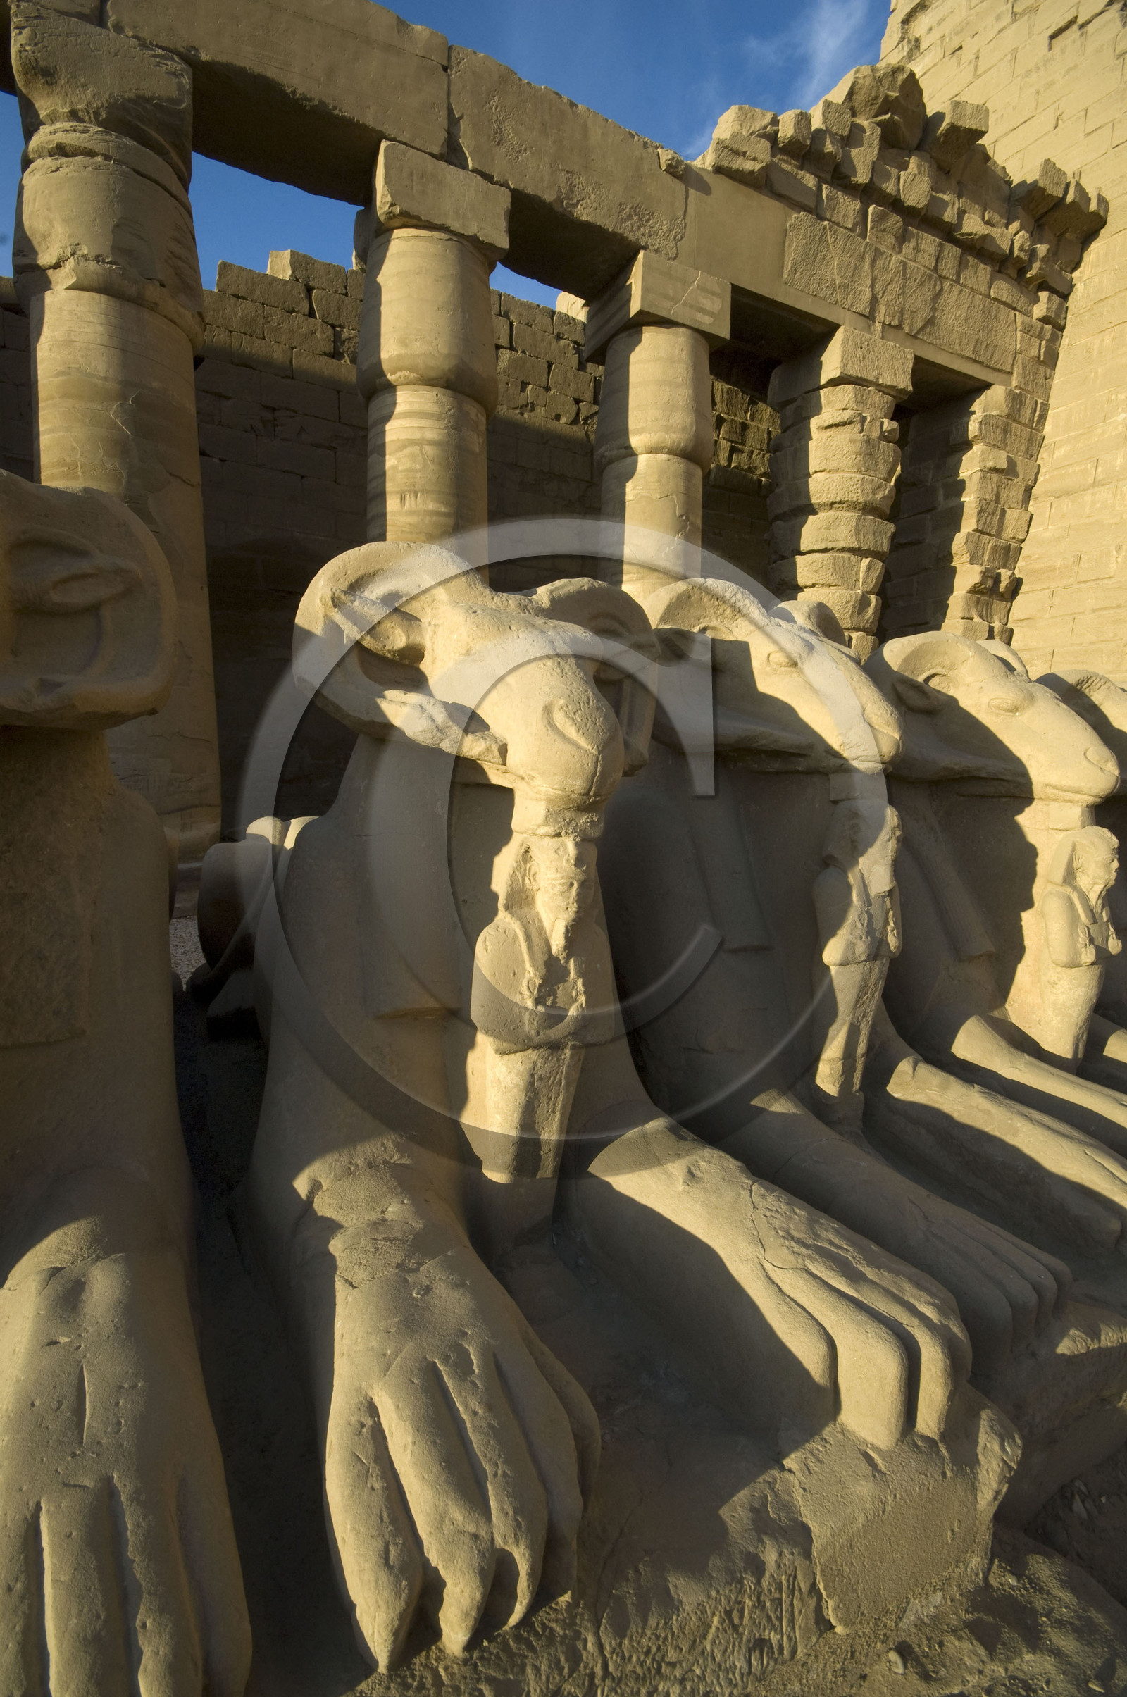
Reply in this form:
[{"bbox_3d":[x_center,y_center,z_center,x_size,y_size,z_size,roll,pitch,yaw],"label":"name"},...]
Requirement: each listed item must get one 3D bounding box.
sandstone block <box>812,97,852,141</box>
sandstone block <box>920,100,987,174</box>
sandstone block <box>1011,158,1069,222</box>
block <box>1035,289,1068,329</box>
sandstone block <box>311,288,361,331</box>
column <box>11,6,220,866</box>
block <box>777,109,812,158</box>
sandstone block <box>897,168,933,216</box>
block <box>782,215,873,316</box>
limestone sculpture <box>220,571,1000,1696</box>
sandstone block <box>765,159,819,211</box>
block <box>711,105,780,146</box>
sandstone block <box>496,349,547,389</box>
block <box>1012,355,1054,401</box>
[{"bbox_3d":[4.547,-12.478,12.269,0.549,0.392,0.538,-3,11,-26],"label":"sandstone block"},{"bbox_3d":[7.380,-13.634,13.510,1.080,0.490,0.840,-2,6,-26],"label":"sandstone block"},{"bbox_3d":[8.770,-12.252,13.254,0.698,0.475,0.795,-2,9,-26],"label":"sandstone block"},{"bbox_3d":[9.535,-10.573,14.077,0.630,0.485,0.563,-2,9,-26],"label":"block"},{"bbox_3d":[-4.189,-9.967,13.325,1.008,0.538,0.661,-3,11,-26],"label":"sandstone block"},{"bbox_3d":[-5.287,-4.227,8.560,1.804,8.701,1.794,-2,9,-26],"label":"column"},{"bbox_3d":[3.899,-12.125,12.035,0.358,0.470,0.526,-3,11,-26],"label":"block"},{"bbox_3d":[5.668,-10.992,12.023,0.679,0.466,0.698,-2,9,-26],"label":"sandstone block"},{"bbox_3d":[4.786,-10.797,13.394,2.150,1.180,0.800,-2,6,-26],"label":"block"},{"bbox_3d":[-0.523,0.109,2.673,1.420,2.173,3.834,-3,12,-27],"label":"limestone sculpture"},{"bbox_3d":[3.937,-11.727,12.727,1.064,0.549,0.616,-3,11,-26],"label":"sandstone block"},{"bbox_3d":[3.032,-12.047,12.137,0.970,0.500,0.670,-2,6,-26],"label":"block"},{"bbox_3d":[-0.932,-9.722,14.565,0.970,0.466,0.630,-2,9,-26],"label":"sandstone block"},{"bbox_3d":[10.396,-10.554,16.097,1.422,0.538,0.672,-3,11,-26],"label":"block"}]

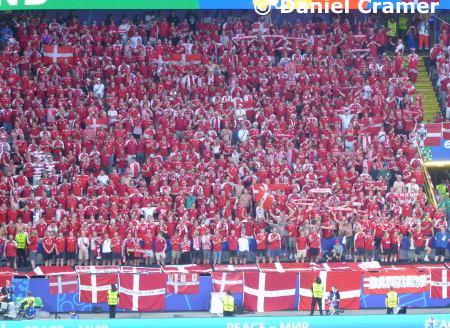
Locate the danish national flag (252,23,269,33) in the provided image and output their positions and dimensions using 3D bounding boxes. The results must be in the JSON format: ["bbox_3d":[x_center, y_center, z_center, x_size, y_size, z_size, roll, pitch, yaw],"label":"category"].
[{"bbox_3d":[1.737,-6.591,204.939,0.840,0.540,0.050,-1,9,-11],"label":"danish national flag"}]

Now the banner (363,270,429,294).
[{"bbox_3d":[7.738,5.286,188.432,2.960,1.080,0.060,-1,9,-11],"label":"banner"}]

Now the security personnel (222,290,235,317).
[{"bbox_3d":[0.164,6.810,196.023,0.570,1.760,0.360,-1,10,-8],"label":"security personnel"}]

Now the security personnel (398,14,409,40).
[{"bbox_3d":[9.078,-6.739,213.000,0.520,1.770,0.360,0,8,-11],"label":"security personnel"}]

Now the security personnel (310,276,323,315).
[{"bbox_3d":[4.129,5.970,189.000,0.560,1.750,0.360,0,8,-8],"label":"security personnel"}]

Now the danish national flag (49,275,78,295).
[{"bbox_3d":[-7.147,5.352,185.561,1.270,0.870,0.060,-1,9,-11],"label":"danish national flag"}]

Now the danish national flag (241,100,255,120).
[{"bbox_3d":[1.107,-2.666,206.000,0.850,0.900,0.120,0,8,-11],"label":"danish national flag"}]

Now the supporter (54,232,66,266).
[{"bbox_3d":[-7.365,3.882,187.550,0.540,1.700,0.380,-1,9,-11],"label":"supporter"}]

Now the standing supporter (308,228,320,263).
[{"bbox_3d":[4.090,3.810,190.757,0.550,1.800,0.350,0,8,-10],"label":"standing supporter"}]

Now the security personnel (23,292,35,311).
[{"bbox_3d":[-9.112,6.764,194.711,0.570,1.720,0.380,-1,10,-8],"label":"security personnel"}]

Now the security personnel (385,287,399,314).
[{"bbox_3d":[7.459,6.341,187.300,0.620,1.770,0.350,0,8,-11],"label":"security personnel"}]

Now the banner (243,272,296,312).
[{"bbox_3d":[2.013,5.782,189.500,2.440,1.800,0.100,0,8,-11],"label":"banner"}]

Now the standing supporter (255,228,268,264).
[{"bbox_3d":[1.653,3.787,189.280,0.560,1.770,0.400,-1,9,-11],"label":"standing supporter"}]

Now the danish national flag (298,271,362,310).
[{"bbox_3d":[4.734,5.685,187.915,2.820,1.720,0.060,-1,9,-11],"label":"danish national flag"}]

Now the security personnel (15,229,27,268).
[{"bbox_3d":[-9.294,3.908,191.000,0.570,1.740,0.380,0,8,-11],"label":"security personnel"}]

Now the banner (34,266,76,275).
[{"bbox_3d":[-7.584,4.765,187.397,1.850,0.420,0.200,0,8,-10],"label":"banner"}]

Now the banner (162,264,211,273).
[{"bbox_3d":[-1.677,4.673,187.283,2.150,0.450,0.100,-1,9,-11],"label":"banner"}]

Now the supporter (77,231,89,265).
[{"bbox_3d":[-6.493,3.964,191.500,0.520,1.760,0.340,0,8,-5],"label":"supporter"}]

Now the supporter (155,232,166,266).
[{"bbox_3d":[-2.957,3.993,192.000,0.540,1.720,0.360,2,8,5],"label":"supporter"}]

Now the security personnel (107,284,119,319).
[{"bbox_3d":[-4.996,6.190,186.500,0.540,1.700,0.350,0,8,-5],"label":"security personnel"}]

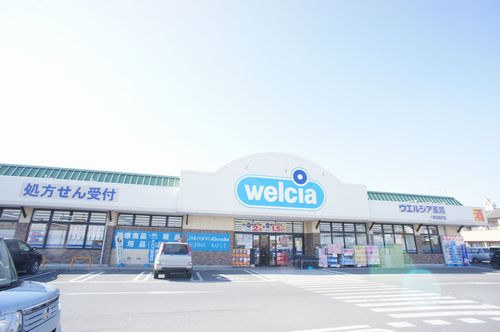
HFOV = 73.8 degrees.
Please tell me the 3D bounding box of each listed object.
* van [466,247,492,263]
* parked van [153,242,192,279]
[{"bbox_3d":[28.330,11.128,41.538,3.500,1.860,1.520,5,-14,-15],"label":"van"},{"bbox_3d":[-3.959,4.818,17.179,1.750,1.675,4.400,5,-14,-15],"label":"parked van"}]

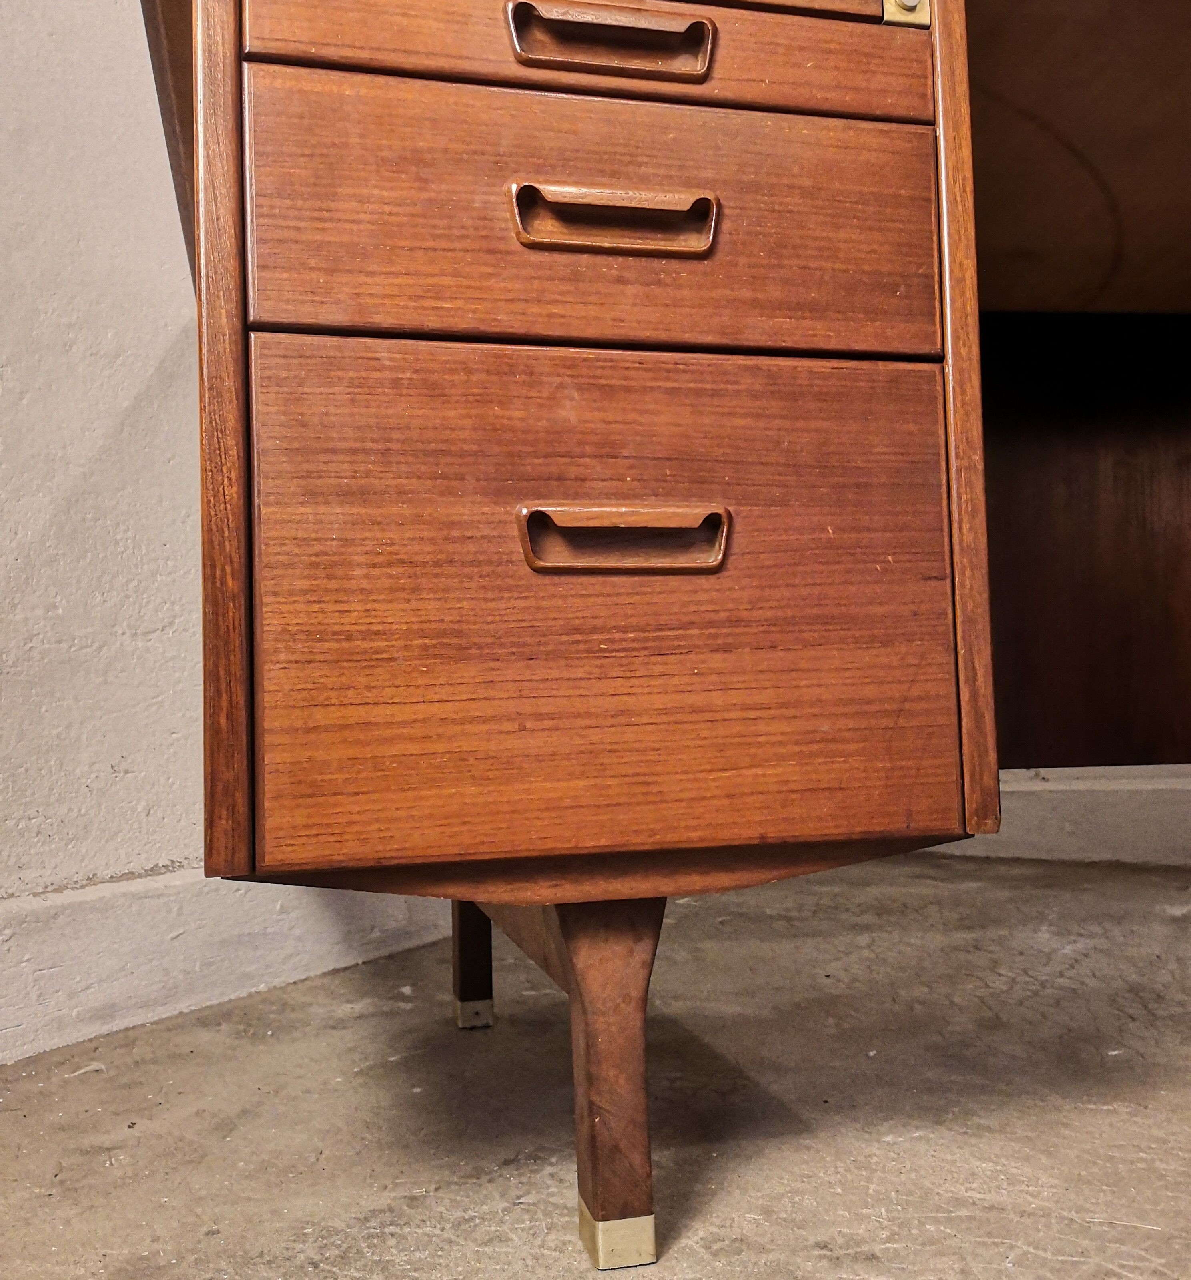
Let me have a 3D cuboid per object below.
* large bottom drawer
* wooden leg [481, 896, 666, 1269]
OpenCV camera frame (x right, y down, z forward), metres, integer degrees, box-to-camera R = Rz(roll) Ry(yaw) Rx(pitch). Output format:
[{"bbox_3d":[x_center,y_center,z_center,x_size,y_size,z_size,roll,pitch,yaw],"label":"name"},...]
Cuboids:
[{"bbox_3d":[-0.028,-0.012,0.827,0.371,0.259,0.400,-1,-2,-14],"label":"large bottom drawer"},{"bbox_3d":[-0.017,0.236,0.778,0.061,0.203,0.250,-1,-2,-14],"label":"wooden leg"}]

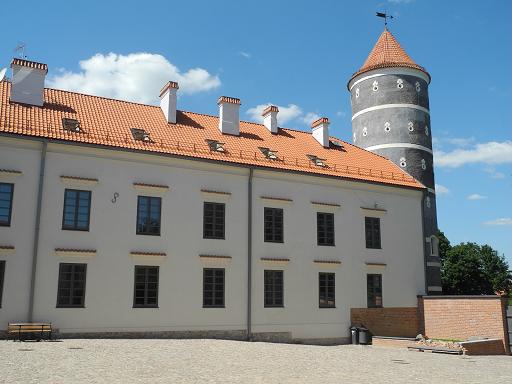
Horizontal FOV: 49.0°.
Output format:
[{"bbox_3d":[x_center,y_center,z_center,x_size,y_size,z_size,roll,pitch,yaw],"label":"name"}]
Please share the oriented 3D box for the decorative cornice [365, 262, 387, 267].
[{"bbox_3d":[7.583,4.660,35.663,1.710,0.250,0.250,6,-13,-27],"label":"decorative cornice"}]

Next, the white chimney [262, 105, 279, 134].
[{"bbox_3d":[1.089,-5.055,40.583,0.660,1.992,1.200,6,-13,-28],"label":"white chimney"}]

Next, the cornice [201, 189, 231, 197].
[{"bbox_3d":[-2.229,0.134,31.416,1.850,0.330,0.250,6,-13,-27],"label":"cornice"}]

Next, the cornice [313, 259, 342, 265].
[{"bbox_3d":[4.022,3.979,31.341,1.795,0.260,0.220,6,-13,-28],"label":"cornice"}]

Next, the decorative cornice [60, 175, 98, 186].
[{"bbox_3d":[-8.034,-0.500,25.601,1.683,0.320,0.220,6,-13,-28],"label":"decorative cornice"}]

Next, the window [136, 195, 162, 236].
[{"bbox_3d":[-5.152,1.135,27.032,1.178,1.870,0.140,6,-13,-28],"label":"window"}]

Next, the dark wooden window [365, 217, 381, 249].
[{"bbox_3d":[6.950,2.442,33.444,1.178,1.870,0.140,6,-13,-28],"label":"dark wooden window"}]

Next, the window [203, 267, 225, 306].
[{"bbox_3d":[-2.264,5.231,30.531,1.300,2.086,0.150,6,-13,-27],"label":"window"}]

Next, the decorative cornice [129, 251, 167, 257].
[{"bbox_3d":[-5.692,3.353,29.867,1.924,0.240,0.250,6,-13,-28],"label":"decorative cornice"}]

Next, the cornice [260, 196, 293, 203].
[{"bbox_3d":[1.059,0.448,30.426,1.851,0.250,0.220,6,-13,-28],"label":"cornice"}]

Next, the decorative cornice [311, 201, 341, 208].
[{"bbox_3d":[4.478,0.854,35.931,2.145,0.247,0.250,6,-13,-28],"label":"decorative cornice"}]

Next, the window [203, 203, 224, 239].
[{"bbox_3d":[-2.129,1.462,28.634,1.178,1.870,0.140,6,-13,-28],"label":"window"}]

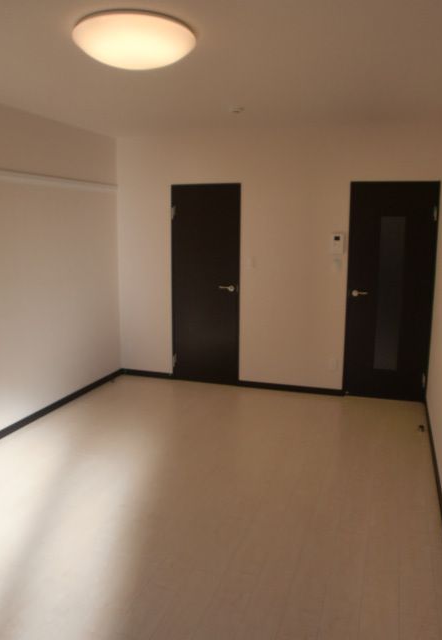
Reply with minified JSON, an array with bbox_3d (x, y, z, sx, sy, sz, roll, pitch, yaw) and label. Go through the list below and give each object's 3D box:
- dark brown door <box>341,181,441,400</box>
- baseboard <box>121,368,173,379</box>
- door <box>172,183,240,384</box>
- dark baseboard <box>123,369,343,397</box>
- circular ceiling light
[{"bbox_3d":[1.546,-0.238,4.764,0.743,2.020,0.051,3,11,18],"label":"dark brown door"},{"bbox_3d":[-0.807,0.592,5.695,0.638,0.061,0.022,3,11,18],"label":"baseboard"},{"bbox_3d":[-0.150,-0.339,5.332,0.733,2.020,0.081,3,11,18],"label":"door"},{"bbox_3d":[0.039,0.642,5.414,2.424,0.061,0.022,3,11,18],"label":"dark baseboard"},{"bbox_3d":[-0.402,-1.282,2.451,0.575,0.135,0.575,0,10,0],"label":"circular ceiling light"}]

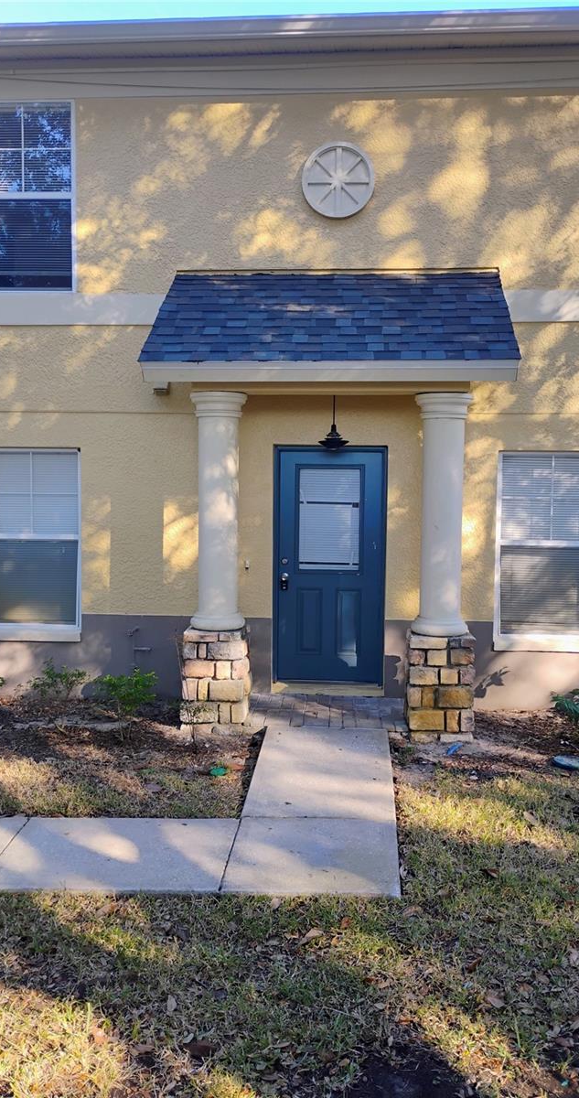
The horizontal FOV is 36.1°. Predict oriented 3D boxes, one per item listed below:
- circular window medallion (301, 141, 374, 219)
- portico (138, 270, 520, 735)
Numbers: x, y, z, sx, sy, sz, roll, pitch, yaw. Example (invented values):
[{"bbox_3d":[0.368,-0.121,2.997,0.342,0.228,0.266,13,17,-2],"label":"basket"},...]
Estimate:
[{"bbox_3d":[0.407,-3.101,7.468,0.606,0.613,0.070,1,4,4],"label":"circular window medallion"},{"bbox_3d":[0.320,-0.460,7.080,2.740,3.740,1.250,1,4,4],"label":"portico"}]

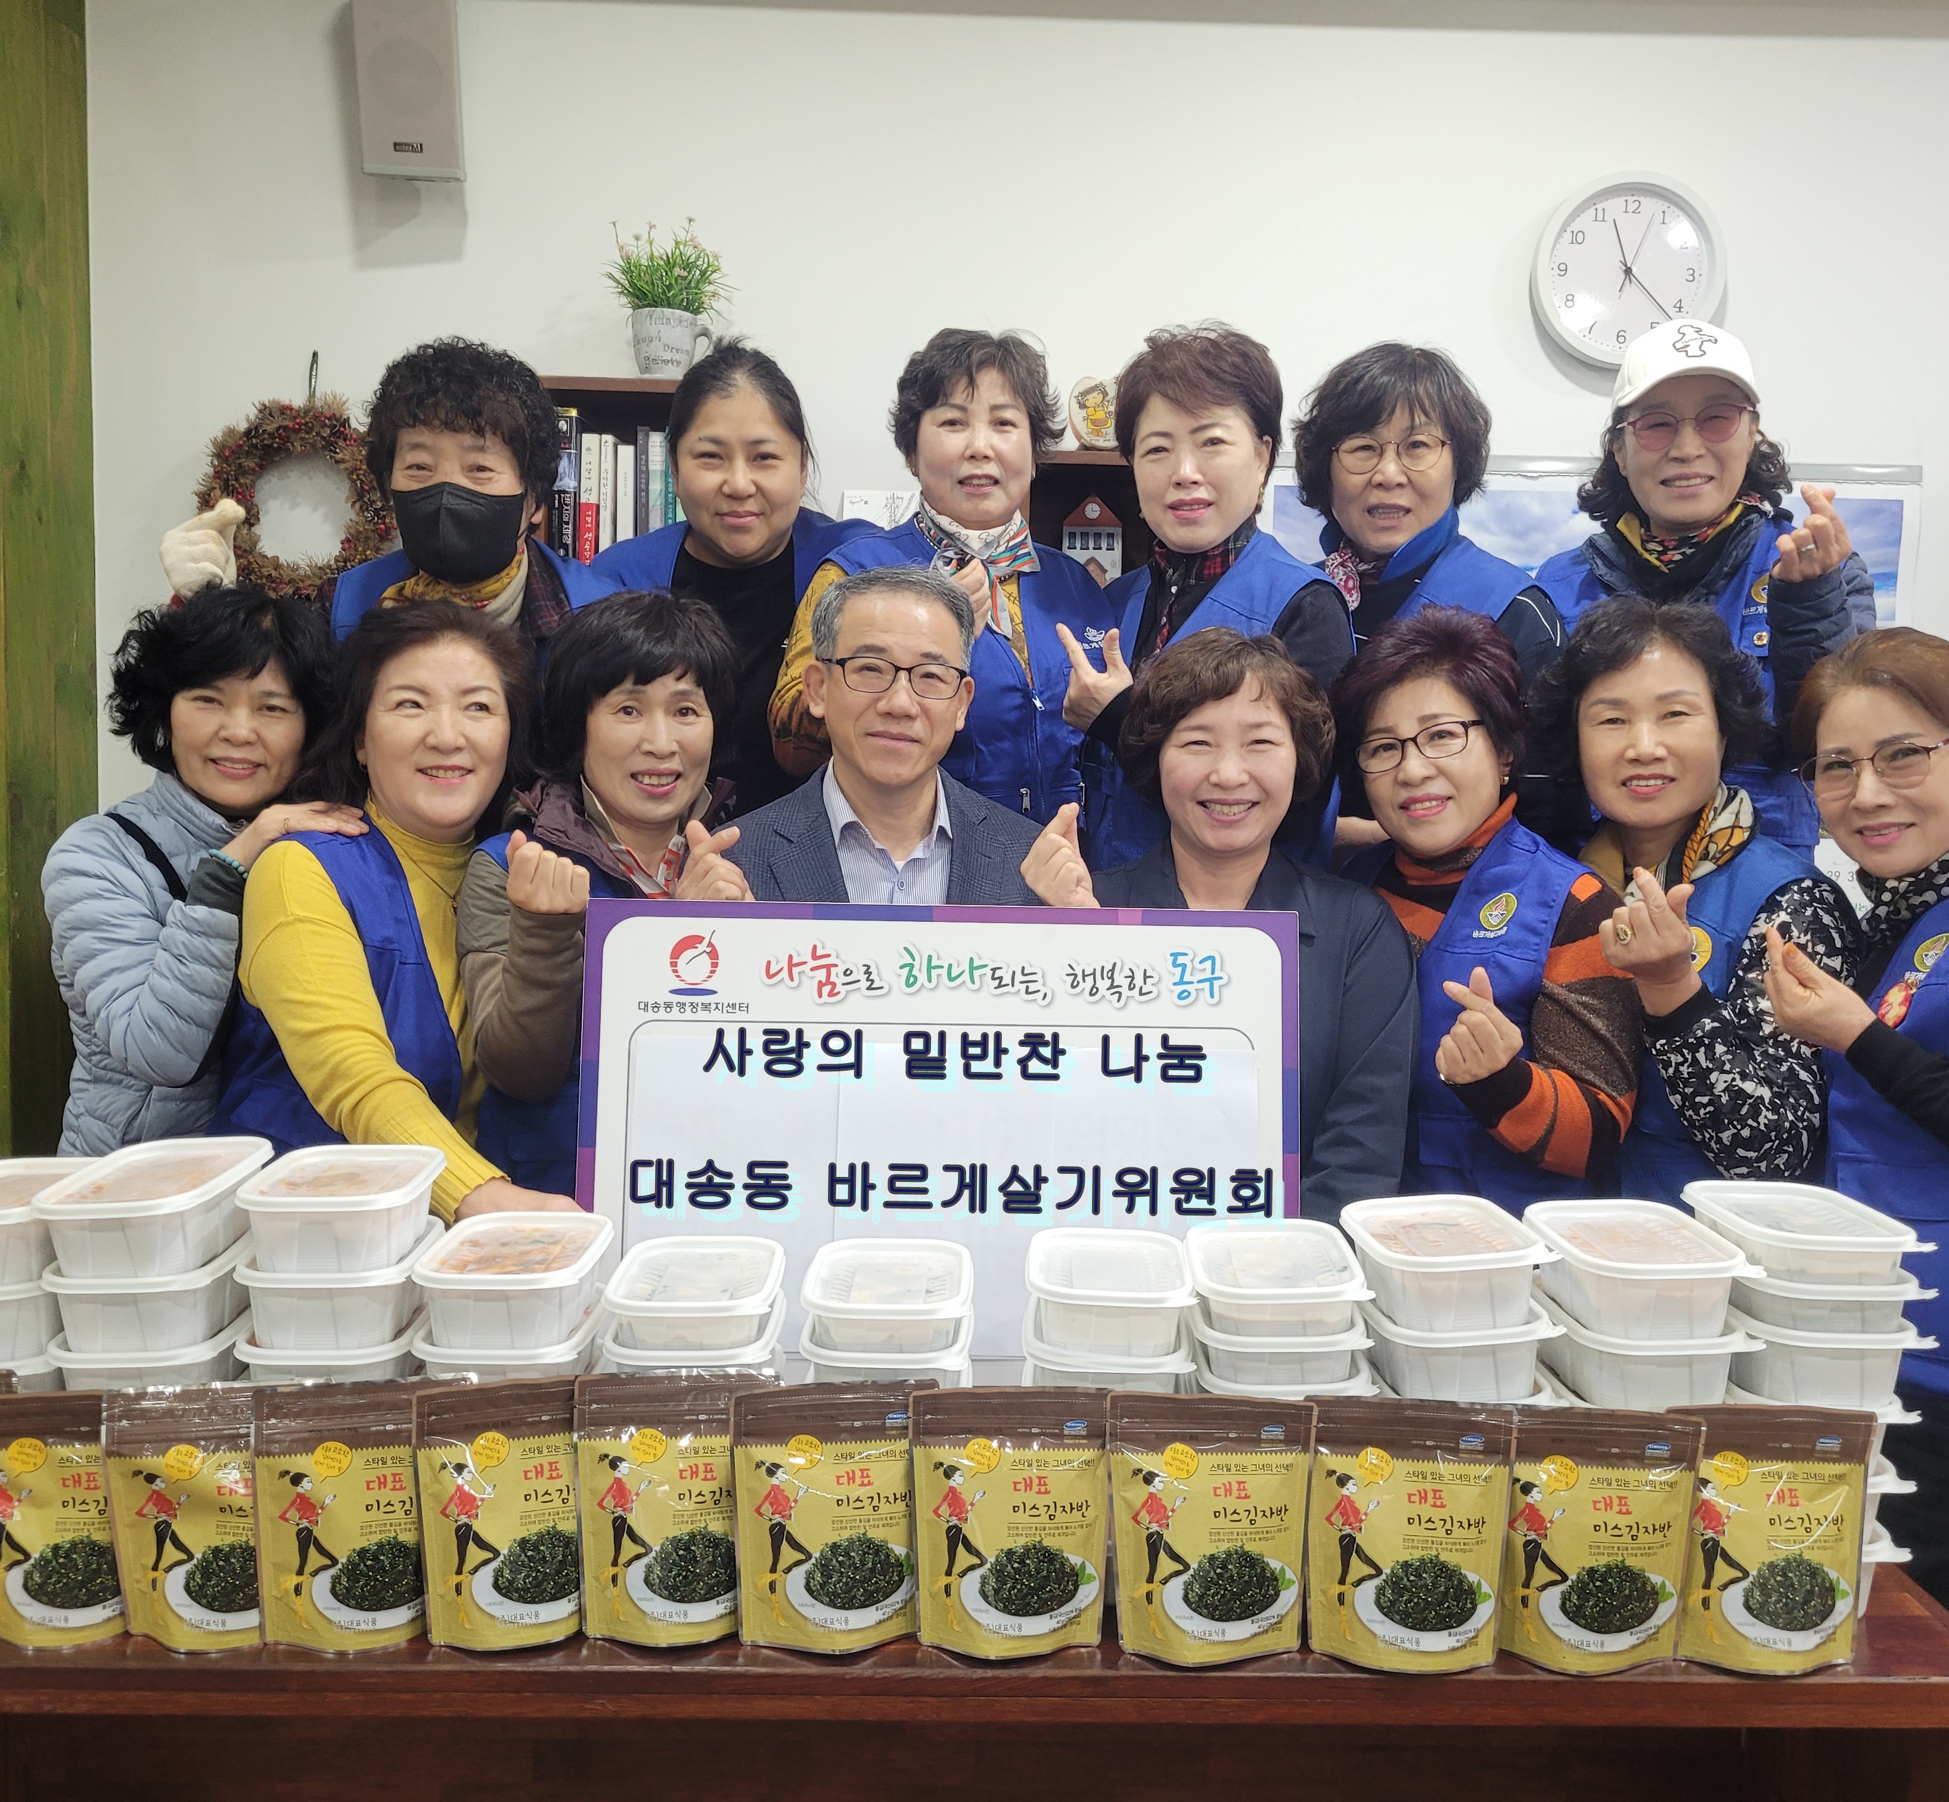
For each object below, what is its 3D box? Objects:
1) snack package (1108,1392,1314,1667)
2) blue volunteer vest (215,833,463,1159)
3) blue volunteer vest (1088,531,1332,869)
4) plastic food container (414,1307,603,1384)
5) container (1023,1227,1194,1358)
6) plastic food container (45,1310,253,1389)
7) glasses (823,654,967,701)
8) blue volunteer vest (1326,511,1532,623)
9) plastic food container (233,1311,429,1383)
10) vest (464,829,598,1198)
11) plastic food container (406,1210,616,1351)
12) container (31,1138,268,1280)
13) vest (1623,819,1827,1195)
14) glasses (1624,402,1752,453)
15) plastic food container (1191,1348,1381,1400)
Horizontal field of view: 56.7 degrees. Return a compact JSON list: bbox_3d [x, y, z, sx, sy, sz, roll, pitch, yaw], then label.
[{"bbox_3d":[0.165,0.436,1.263,0.142,0.177,0.050,1,0,0],"label":"snack package"},{"bbox_3d":[-0.588,0.226,1.813,0.400,0.600,0.260,-1,5,-24],"label":"blue volunteer vest"},{"bbox_3d":[0.243,-0.122,1.995,0.350,0.560,0.250,3,5,17],"label":"blue volunteer vest"},{"bbox_3d":[-0.375,0.365,1.487,0.134,0.059,0.202,1,4,-1],"label":"plastic food container"},{"bbox_3d":[0.105,0.304,1.410,0.130,0.047,0.182,2,5,2],"label":"container"},{"bbox_3d":[-0.621,0.353,1.387,0.130,0.058,0.182,2,5,2],"label":"plastic food container"},{"bbox_3d":[-0.089,-0.239,1.944,0.143,0.043,0.145,5,5,-8],"label":"glasses"},{"bbox_3d":[0.487,-0.125,2.050,0.390,0.590,0.260,2,5,14],"label":"blue volunteer vest"},{"bbox_3d":[-0.519,0.367,1.496,0.134,0.061,0.202,1,4,-4],"label":"plastic food container"},{"bbox_3d":[-0.342,0.219,1.873,0.400,0.600,0.250,0,4,-11],"label":"vest"},{"bbox_3d":[-0.374,0.309,1.482,0.134,0.059,0.202,1,4,-1],"label":"plastic food container"},{"bbox_3d":[-0.618,0.233,1.372,0.130,0.058,0.182,0,7,4],"label":"container"},{"bbox_3d":[0.672,0.225,1.760,0.390,0.590,0.260,3,5,21],"label":"vest"},{"bbox_3d":[0.822,-0.543,2.092,0.138,0.045,0.140,-9,3,16],"label":"glasses"},{"bbox_3d":[0.244,0.370,1.436,0.140,0.041,0.202,1,4,6],"label":"plastic food container"}]

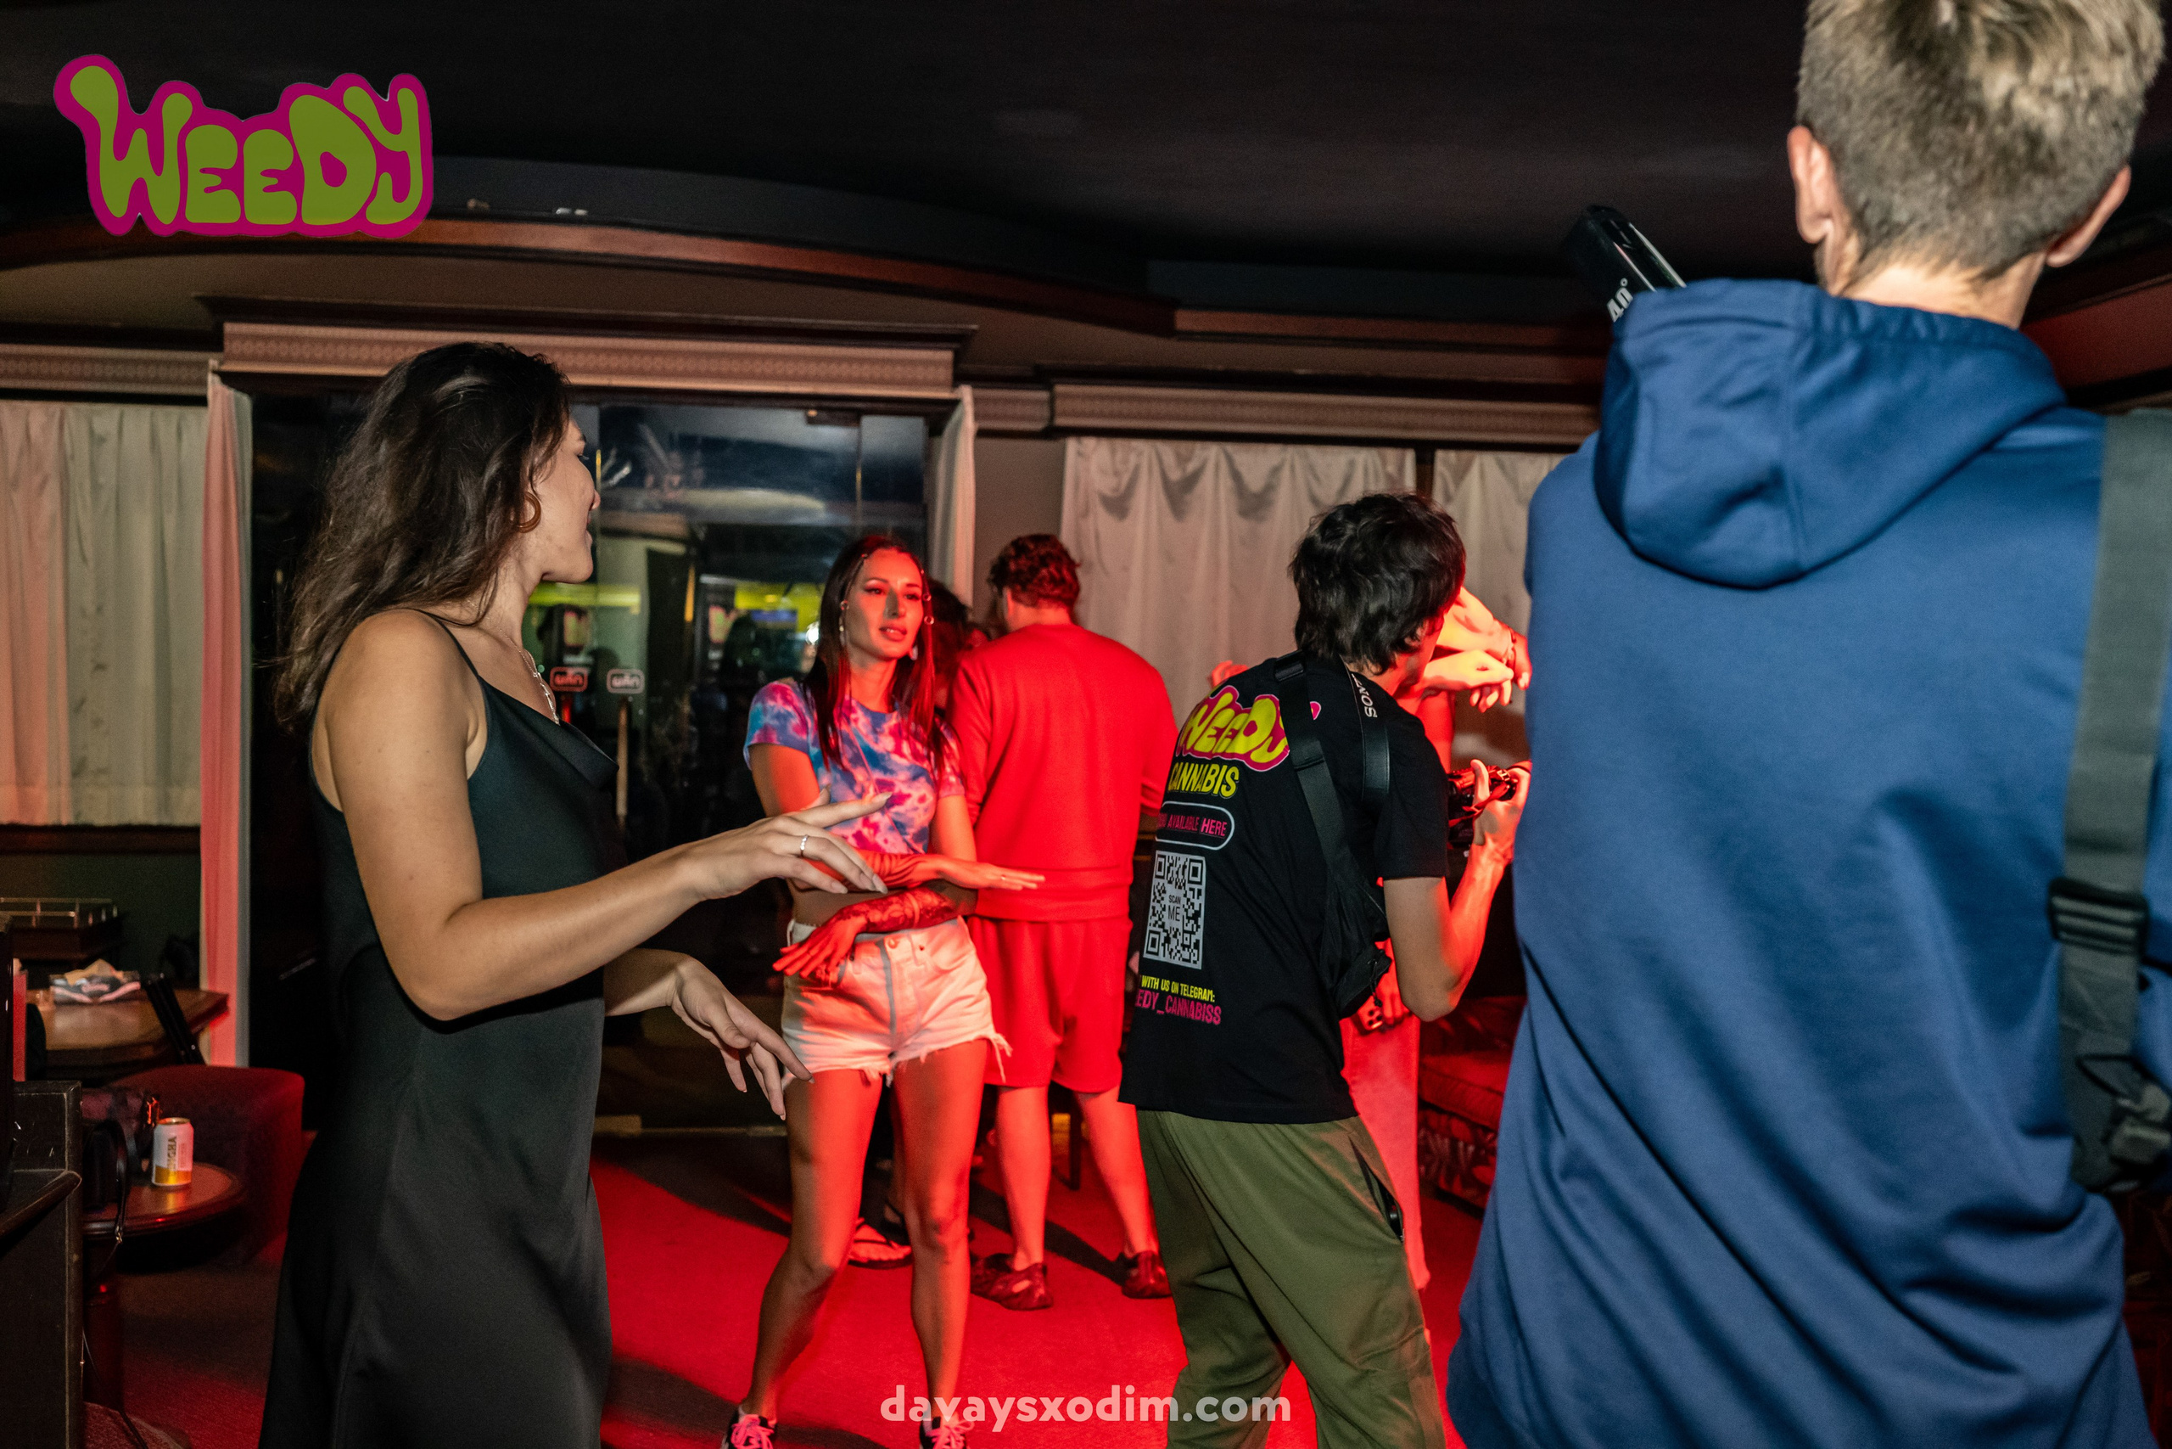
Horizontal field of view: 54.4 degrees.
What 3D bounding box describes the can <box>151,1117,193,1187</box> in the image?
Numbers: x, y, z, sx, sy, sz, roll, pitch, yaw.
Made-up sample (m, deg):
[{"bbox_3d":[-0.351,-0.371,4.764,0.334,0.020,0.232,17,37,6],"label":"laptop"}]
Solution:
[{"bbox_3d":[-1.676,0.786,3.880,0.066,0.115,0.066,1,2,0],"label":"can"}]

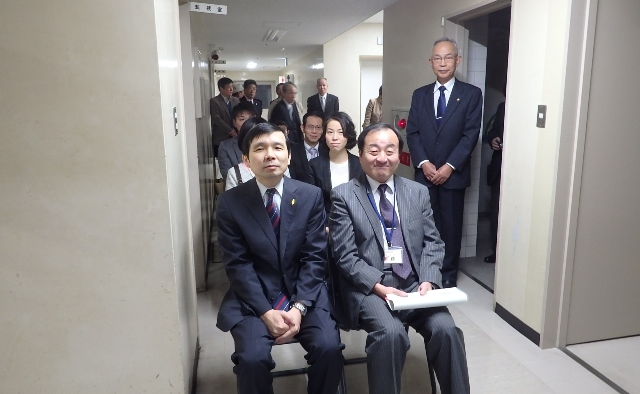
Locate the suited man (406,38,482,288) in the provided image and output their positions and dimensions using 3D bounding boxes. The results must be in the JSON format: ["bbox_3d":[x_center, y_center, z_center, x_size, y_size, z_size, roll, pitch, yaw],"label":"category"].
[{"bbox_3d":[0.883,-0.225,3.084,0.500,1.686,0.320,4,13,23],"label":"suited man"}]

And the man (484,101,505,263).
[{"bbox_3d":[1.523,-0.304,3.430,0.500,1.680,0.330,8,15,37],"label":"man"}]

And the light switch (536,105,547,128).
[{"bbox_3d":[1.110,-0.402,2.226,0.010,0.114,0.060,-3,12,-11],"label":"light switch"}]

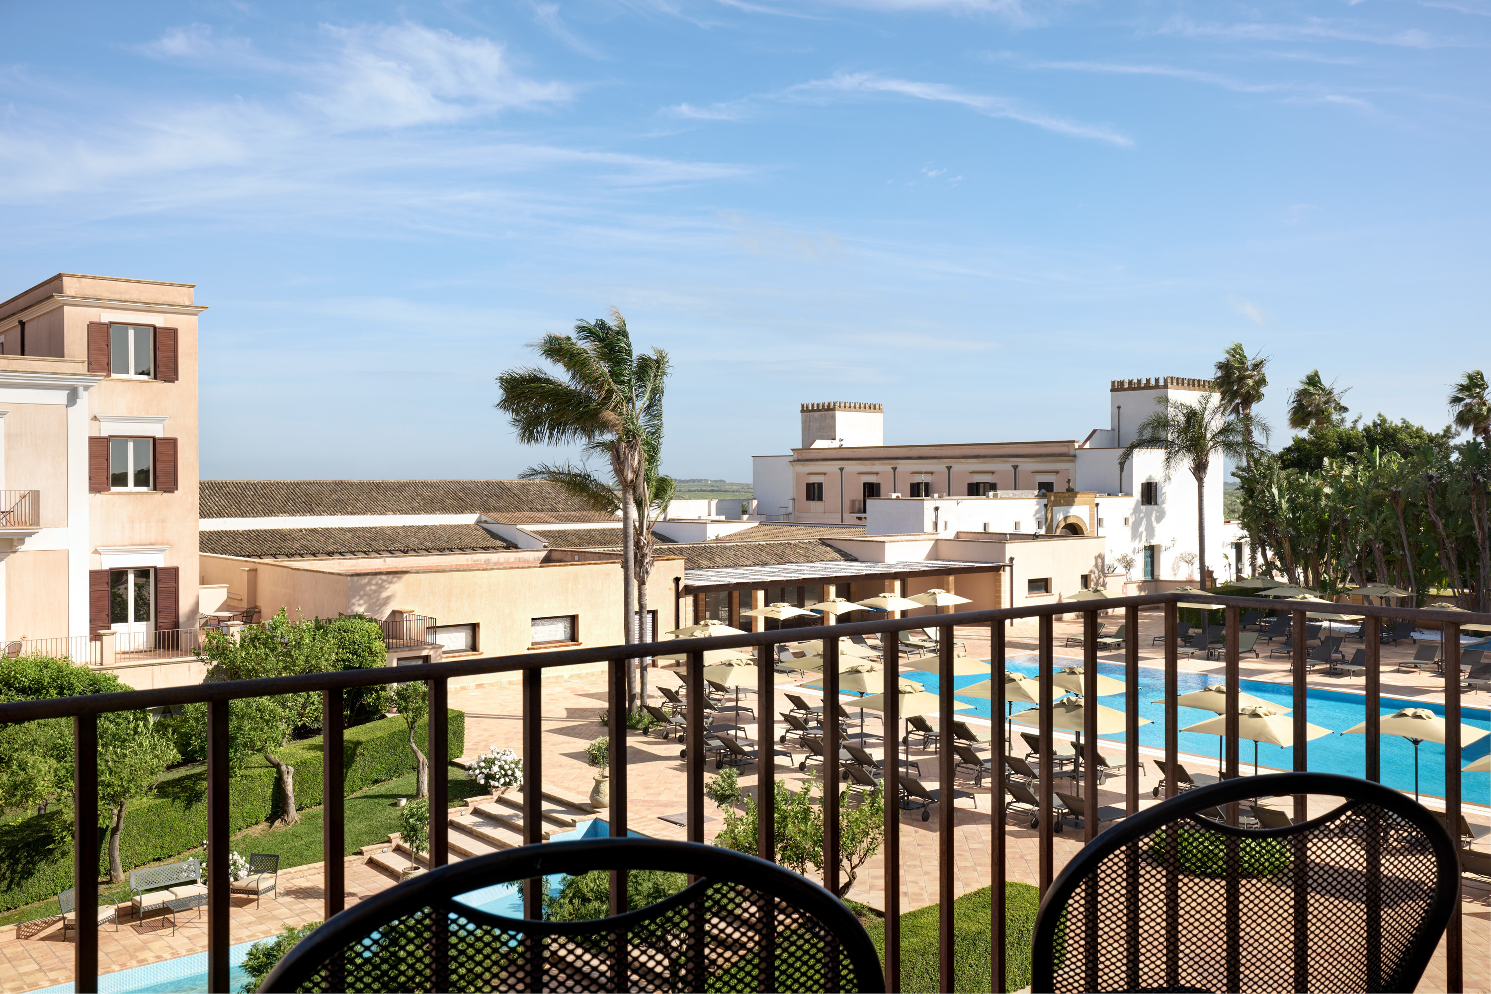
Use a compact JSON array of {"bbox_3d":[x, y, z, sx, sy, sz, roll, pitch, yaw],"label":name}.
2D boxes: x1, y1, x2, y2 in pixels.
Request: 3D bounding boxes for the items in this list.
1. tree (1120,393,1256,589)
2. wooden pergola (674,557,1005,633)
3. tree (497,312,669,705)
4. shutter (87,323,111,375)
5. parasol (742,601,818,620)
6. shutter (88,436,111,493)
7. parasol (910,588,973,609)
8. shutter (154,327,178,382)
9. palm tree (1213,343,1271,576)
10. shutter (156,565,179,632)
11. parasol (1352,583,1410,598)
[{"bbox_3d":[19.601,0.795,58.300,6.200,10.700,5.900,0,0,0],"label":"tree"},{"bbox_3d":[3.824,4.640,57.712,20.400,3.150,4.400,0,0,-42],"label":"wooden pergola"},{"bbox_3d":[-4.868,0.384,39.700,5.200,11.800,4.400,0,0,0],"label":"tree"},{"bbox_3d":[-18.628,-4.246,38.200,0.600,1.560,0.050,0,0,-41],"label":"shutter"},{"bbox_3d":[1.261,4.098,47.840,2.100,0.550,2.100,0,0,-41],"label":"parasol"},{"bbox_3d":[-18.618,-0.941,38.200,0.600,1.560,0.050,0,0,-41],"label":"shutter"},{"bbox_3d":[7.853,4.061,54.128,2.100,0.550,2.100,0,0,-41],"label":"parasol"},{"bbox_3d":[-16.141,-3.963,37.000,0.580,1.490,0.070,0,0,-39],"label":"shutter"},{"bbox_3d":[33.739,-2.533,90.000,4.000,15.700,4.000,0,0,20],"label":"palm tree"},{"bbox_3d":[-16.141,3.068,37.000,0.580,2.200,0.070,0,0,-39],"label":"shutter"},{"bbox_3d":[26.996,4.942,56.200,2.050,2.480,2.050,-1,0,-45],"label":"parasol"}]

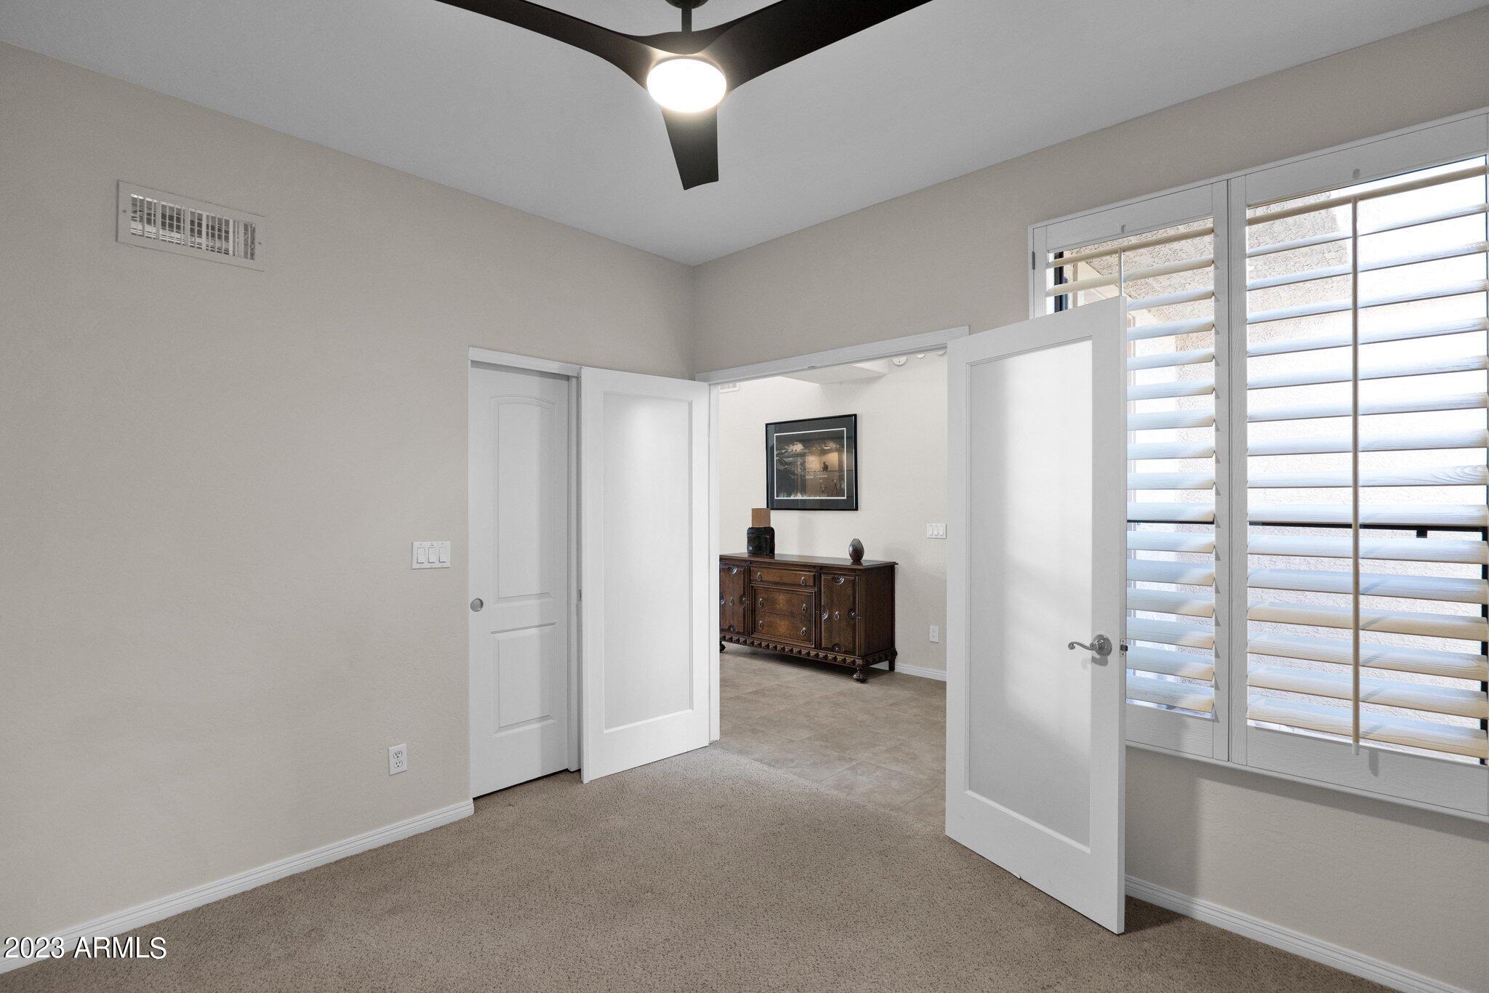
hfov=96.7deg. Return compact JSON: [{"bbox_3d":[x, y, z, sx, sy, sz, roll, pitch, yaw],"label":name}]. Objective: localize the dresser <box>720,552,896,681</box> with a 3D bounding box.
[{"bbox_3d":[0.466,0.980,5.702,1.650,0.875,0.475,0,0,41],"label":"dresser"}]

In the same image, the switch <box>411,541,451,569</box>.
[{"bbox_3d":[-1.326,0.252,2.814,0.012,0.114,0.160,0,0,45],"label":"switch"}]

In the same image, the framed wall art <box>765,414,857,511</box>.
[{"bbox_3d":[0.578,-0.282,5.920,0.993,0.828,0.030,0,0,41],"label":"framed wall art"}]

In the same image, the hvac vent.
[{"bbox_3d":[-1.869,-0.912,2.255,0.020,0.198,0.390,0,0,45],"label":"hvac vent"}]

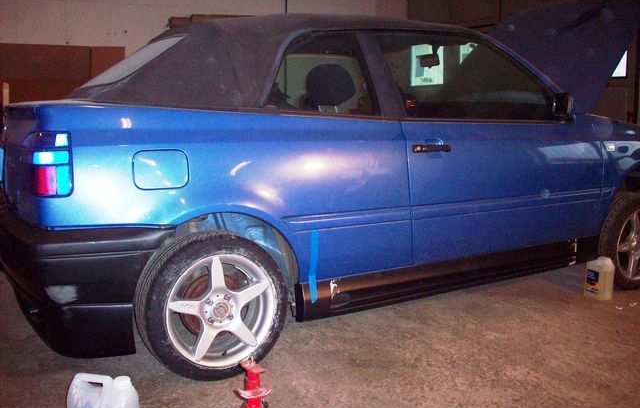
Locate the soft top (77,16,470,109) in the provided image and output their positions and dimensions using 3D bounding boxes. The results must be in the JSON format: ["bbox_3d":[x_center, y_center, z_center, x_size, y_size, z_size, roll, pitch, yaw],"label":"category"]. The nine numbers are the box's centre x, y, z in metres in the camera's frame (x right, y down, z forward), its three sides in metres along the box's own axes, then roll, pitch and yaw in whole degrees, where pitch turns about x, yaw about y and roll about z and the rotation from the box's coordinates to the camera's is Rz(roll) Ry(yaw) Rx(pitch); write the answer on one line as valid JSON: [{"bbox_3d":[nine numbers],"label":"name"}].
[{"bbox_3d":[-0.355,-0.648,3.365,1.900,0.440,1.400,-5,8,-29],"label":"soft top"}]

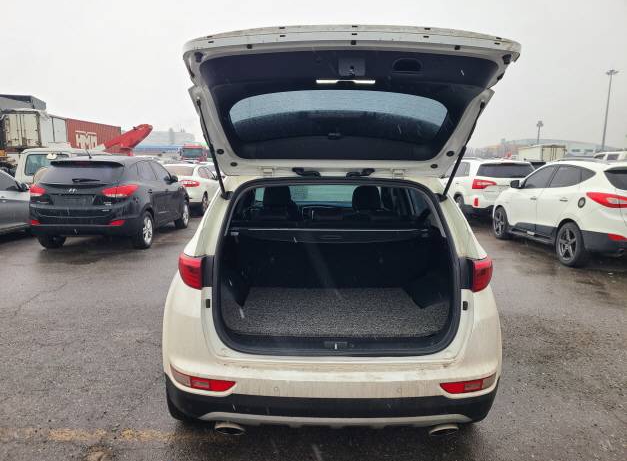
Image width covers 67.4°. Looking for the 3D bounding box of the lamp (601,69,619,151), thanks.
[{"bbox_3d":[54.799,-20.375,87.883,2.400,18.660,2.400,1,8,0],"label":"lamp"}]

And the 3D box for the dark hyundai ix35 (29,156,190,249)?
[{"bbox_3d":[-3.863,-0.677,9.608,1.820,1.660,4.410,0,8,-1],"label":"dark hyundai ix35"}]

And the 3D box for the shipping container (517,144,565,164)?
[{"bbox_3d":[22.123,-7.029,46.138,2.300,2.350,5.400,1,8,0],"label":"shipping container"}]

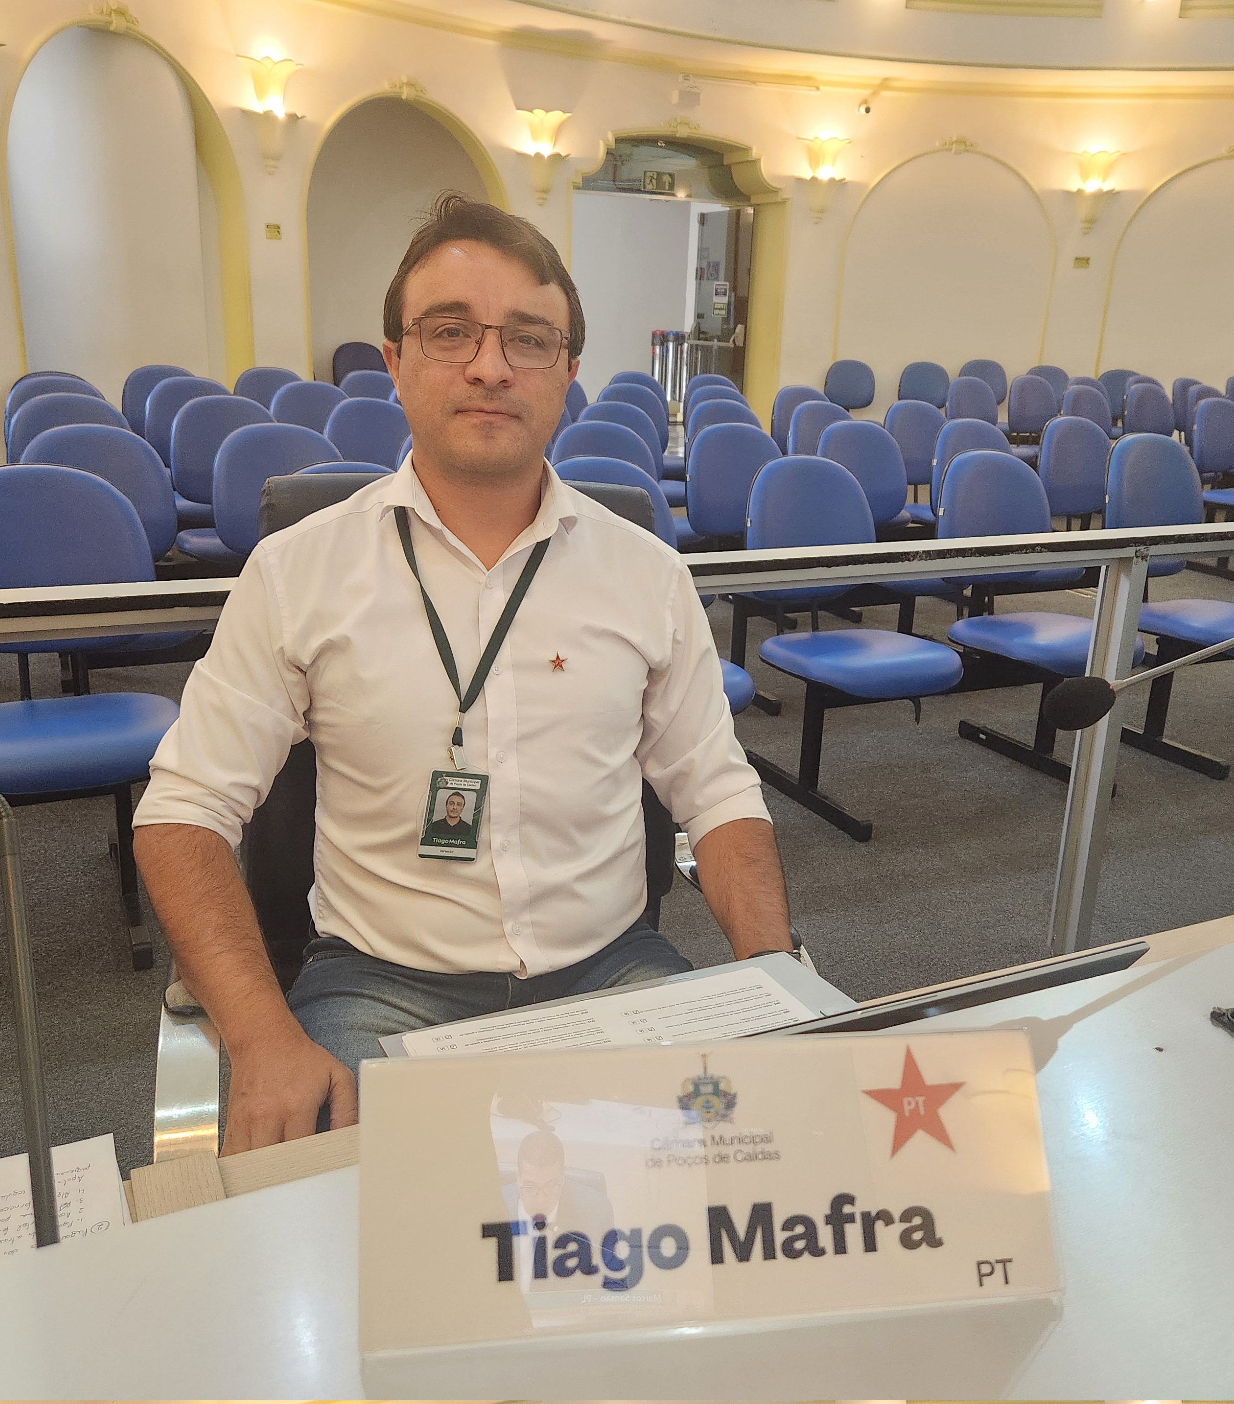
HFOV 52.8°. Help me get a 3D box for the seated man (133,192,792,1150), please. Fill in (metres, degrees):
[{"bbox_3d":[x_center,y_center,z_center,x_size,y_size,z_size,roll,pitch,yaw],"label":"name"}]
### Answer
[{"bbox_3d":[-0.147,0.231,1.194,0.650,1.360,0.750,-1,17,-8],"label":"seated man"}]

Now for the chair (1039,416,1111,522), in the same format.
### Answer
[{"bbox_3d":[1.944,-0.663,4.968,0.475,0.874,0.580,-6,19,-24],"label":"chair"}]

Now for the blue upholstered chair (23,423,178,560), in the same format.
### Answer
[{"bbox_3d":[-1.407,-0.277,3.454,0.480,0.910,0.560,-5,19,-21],"label":"blue upholstered chair"}]

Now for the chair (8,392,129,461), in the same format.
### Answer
[{"bbox_3d":[-1.767,-0.556,4.120,0.460,0.870,0.550,-7,20,-26],"label":"chair"}]

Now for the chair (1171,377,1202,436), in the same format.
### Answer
[{"bbox_3d":[4.481,-1.985,9.452,0.475,0.874,0.580,-6,19,-24],"label":"chair"}]

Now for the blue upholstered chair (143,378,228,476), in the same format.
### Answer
[{"bbox_3d":[-1.777,-0.926,5.375,0.450,0.906,0.570,-7,19,-26],"label":"blue upholstered chair"}]

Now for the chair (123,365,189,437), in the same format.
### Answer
[{"bbox_3d":[-2.414,-1.323,6.710,0.480,0.910,0.560,-5,19,-21],"label":"chair"}]

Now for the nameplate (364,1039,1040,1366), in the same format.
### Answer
[{"bbox_3d":[0.041,0.204,0.564,0.305,0.104,0.100,-1,18,-8],"label":"nameplate"}]

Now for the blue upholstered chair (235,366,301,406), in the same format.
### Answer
[{"bbox_3d":[-1.784,-1.301,6.601,0.475,0.874,0.580,-6,19,-23],"label":"blue upholstered chair"}]

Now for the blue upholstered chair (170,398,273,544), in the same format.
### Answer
[{"bbox_3d":[-1.341,-0.621,4.465,0.450,0.906,0.570,-7,19,-26],"label":"blue upholstered chair"}]

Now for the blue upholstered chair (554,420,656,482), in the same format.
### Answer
[{"bbox_3d":[0.035,-0.415,3.862,0.460,0.870,0.550,-7,20,-26],"label":"blue upholstered chair"}]

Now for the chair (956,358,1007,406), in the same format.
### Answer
[{"bbox_3d":[3.140,-2.462,10.828,0.475,0.874,0.580,4,18,7],"label":"chair"}]

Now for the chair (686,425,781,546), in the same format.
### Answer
[{"bbox_3d":[0.515,-0.533,4.475,0.480,0.910,0.560,-6,19,-25],"label":"chair"}]

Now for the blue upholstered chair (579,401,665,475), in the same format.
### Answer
[{"bbox_3d":[0.094,-0.814,5.335,0.480,0.910,0.560,-6,19,-24],"label":"blue upholstered chair"}]

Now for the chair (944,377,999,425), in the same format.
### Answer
[{"bbox_3d":[2.507,-1.693,8.409,0.480,0.910,0.560,-7,19,-26],"label":"chair"}]

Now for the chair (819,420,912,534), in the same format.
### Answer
[{"bbox_3d":[0.995,-0.553,4.531,0.450,0.906,0.570,-7,19,-27],"label":"chair"}]

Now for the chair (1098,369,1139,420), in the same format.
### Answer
[{"bbox_3d":[4.147,-2.329,10.512,0.475,0.874,0.580,8,18,18],"label":"chair"}]

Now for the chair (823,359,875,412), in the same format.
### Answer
[{"bbox_3d":[1.854,-2.185,9.655,0.460,0.870,0.550,-2,18,-11],"label":"chair"}]

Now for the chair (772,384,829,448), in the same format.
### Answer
[{"bbox_3d":[1.108,-1.200,6.590,0.475,0.874,0.580,-6,19,-24],"label":"chair"}]

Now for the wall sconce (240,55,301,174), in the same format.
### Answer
[{"bbox_3d":[-1.938,-3.287,6.971,0.190,0.610,0.340,15,22,35],"label":"wall sconce"}]

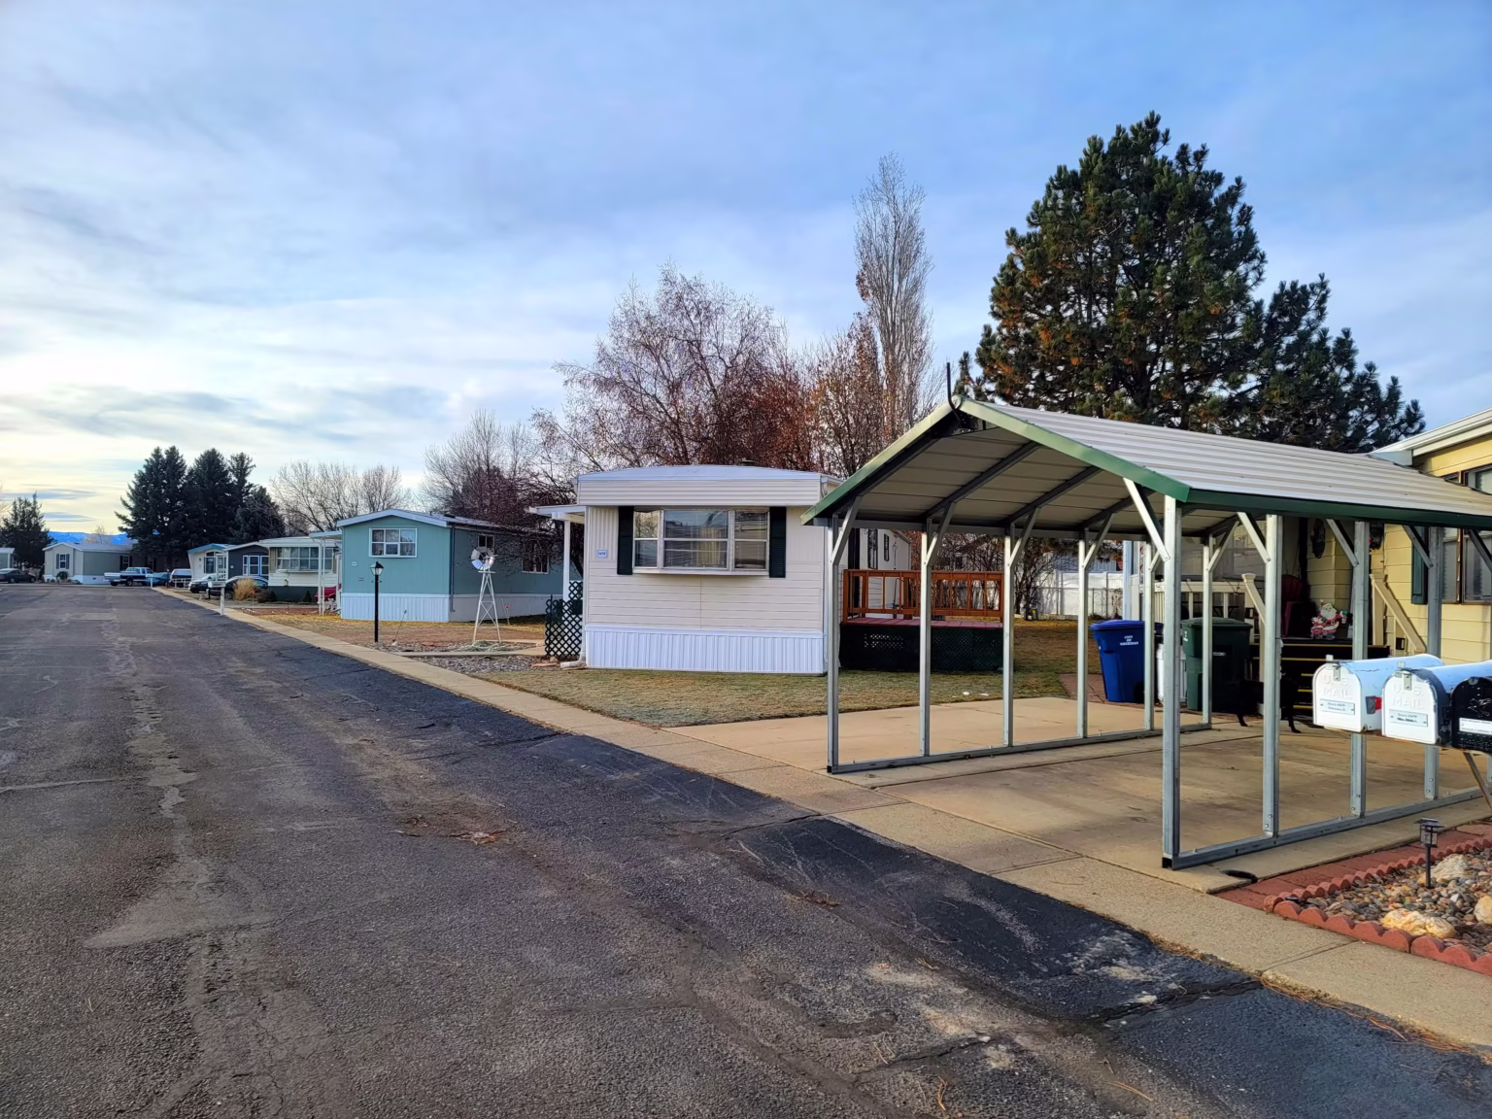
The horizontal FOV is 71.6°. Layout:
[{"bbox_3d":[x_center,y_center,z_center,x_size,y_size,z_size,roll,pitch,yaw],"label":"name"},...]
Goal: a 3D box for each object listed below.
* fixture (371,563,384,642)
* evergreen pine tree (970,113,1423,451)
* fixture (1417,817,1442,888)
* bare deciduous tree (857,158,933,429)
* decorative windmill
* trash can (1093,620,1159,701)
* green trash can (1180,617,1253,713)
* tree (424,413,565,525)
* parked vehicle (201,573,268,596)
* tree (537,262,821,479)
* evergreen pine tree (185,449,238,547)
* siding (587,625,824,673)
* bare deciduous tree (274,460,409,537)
[{"bbox_3d":[-8.718,1.009,24.514,0.300,1.935,0.300,0,-1,18],"label":"fixture"},{"bbox_3d":[12.276,-4.916,28.104,12.200,14.365,11.000,1,-1,0],"label":"evergreen pine tree"},{"bbox_3d":[3.579,1.544,5.420,0.105,0.350,0.105,1,-1,-33],"label":"fixture"},{"bbox_3d":[5.746,-6.828,40.000,3.100,17.700,3.100,1,-1,8],"label":"bare deciduous tree"},{"bbox_3d":[-6.355,0.844,25.417,0.740,2.345,0.680,0,-1,12],"label":"decorative windmill"},{"bbox_3d":[4.966,1.302,13.520,0.880,1.070,0.680,0,-1,18],"label":"trash can"},{"bbox_3d":[5.794,1.272,12.782,0.720,1.140,0.840,0,-1,12],"label":"green trash can"},{"bbox_3d":[-13.417,-2.820,55.000,7.500,9.800,7.500,1,-1,-14],"label":"tree"},{"bbox_3d":[-29.577,1.555,60.000,1.800,1.480,4.500,0,-1,16],"label":"parked vehicle"},{"bbox_3d":[-2.297,-3.877,35.088,9.600,12.159,9.000,1,-1,0],"label":"tree"},{"bbox_3d":[-50.112,-4.044,97.000,5.300,12.800,5.300,1,-1,-27],"label":"evergreen pine tree"},{"bbox_3d":[-0.726,1.575,18.150,4.200,0.740,0.120,1,-1,9],"label":"siding"},{"bbox_3d":[-27.277,-2.159,70.066,9.400,9.168,8.500,1,-1,0],"label":"bare deciduous tree"}]

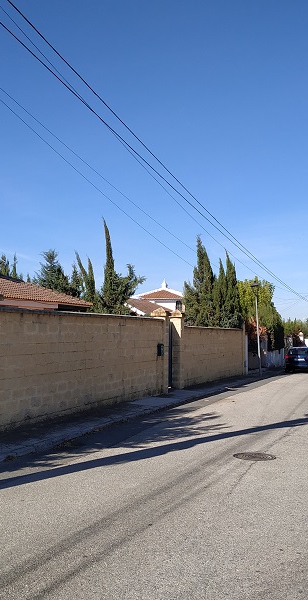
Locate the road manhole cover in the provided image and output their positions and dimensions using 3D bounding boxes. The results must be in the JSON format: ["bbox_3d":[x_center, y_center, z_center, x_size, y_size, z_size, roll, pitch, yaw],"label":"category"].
[{"bbox_3d":[1.464,2.284,8.081,0.620,0.030,0.620,0,-4,0],"label":"road manhole cover"}]

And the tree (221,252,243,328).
[{"bbox_3d":[3.679,0.550,26.332,1.200,5.952,1.200,-2,-5,22],"label":"tree"}]

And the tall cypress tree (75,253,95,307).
[{"bbox_3d":[-2.967,0.592,24.023,1.150,5.524,1.150,-2,-5,22],"label":"tall cypress tree"}]

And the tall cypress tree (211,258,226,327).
[{"bbox_3d":[2.930,0.767,24.812,0.950,5.292,0.950,-2,-5,22],"label":"tall cypress tree"}]

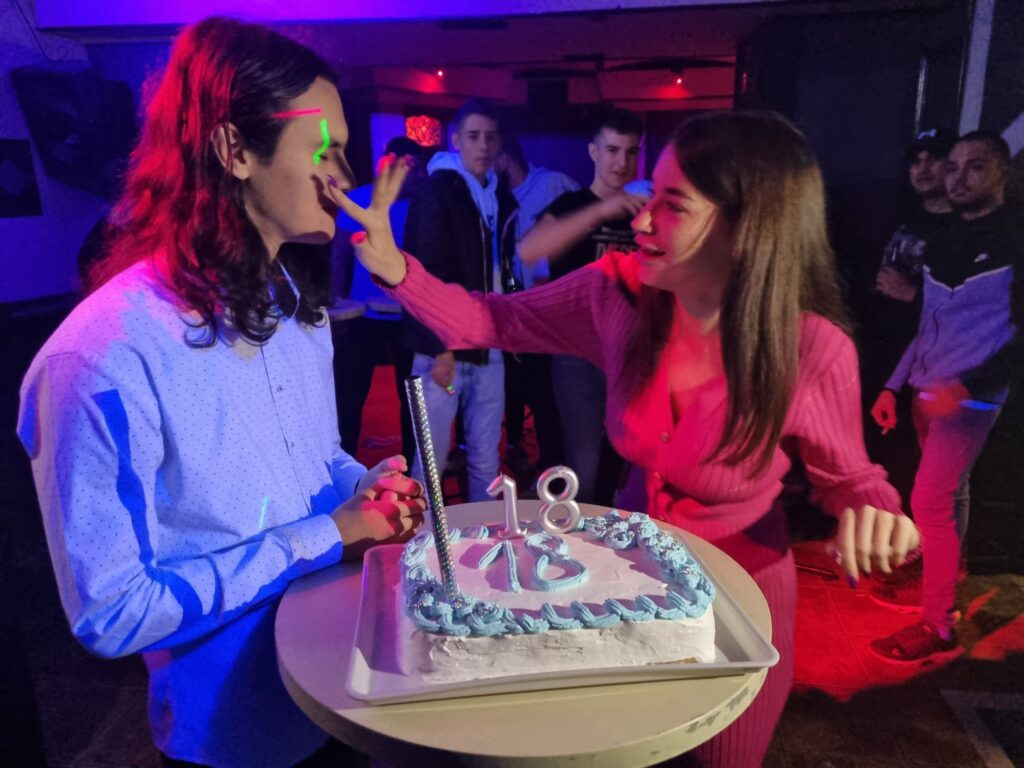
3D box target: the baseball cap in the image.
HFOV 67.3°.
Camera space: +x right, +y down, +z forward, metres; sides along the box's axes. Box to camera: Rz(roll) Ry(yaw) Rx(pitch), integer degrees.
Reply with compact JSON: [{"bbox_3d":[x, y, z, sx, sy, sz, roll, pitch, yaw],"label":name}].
[{"bbox_3d":[1.540,-0.863,2.779,0.260,0.130,0.180,-11,17,-37],"label":"baseball cap"}]

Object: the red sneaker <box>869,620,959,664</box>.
[{"bbox_3d":[1.398,0.861,2.638,0.300,0.115,0.110,-3,14,-13],"label":"red sneaker"}]

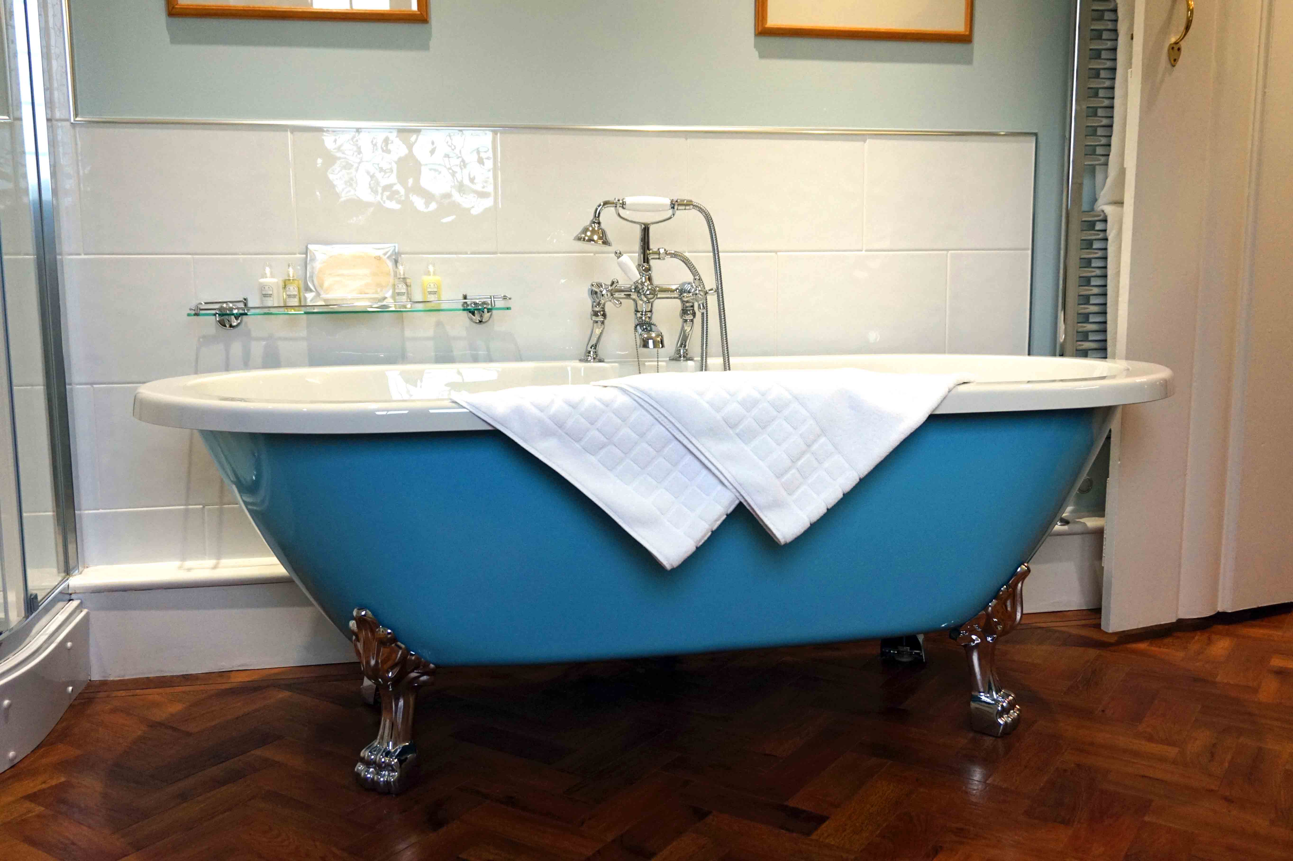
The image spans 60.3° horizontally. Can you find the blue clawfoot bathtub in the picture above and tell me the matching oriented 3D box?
[{"bbox_3d":[0.070,0.195,1.958,1.750,0.600,0.786,-2,8,-12],"label":"blue clawfoot bathtub"}]

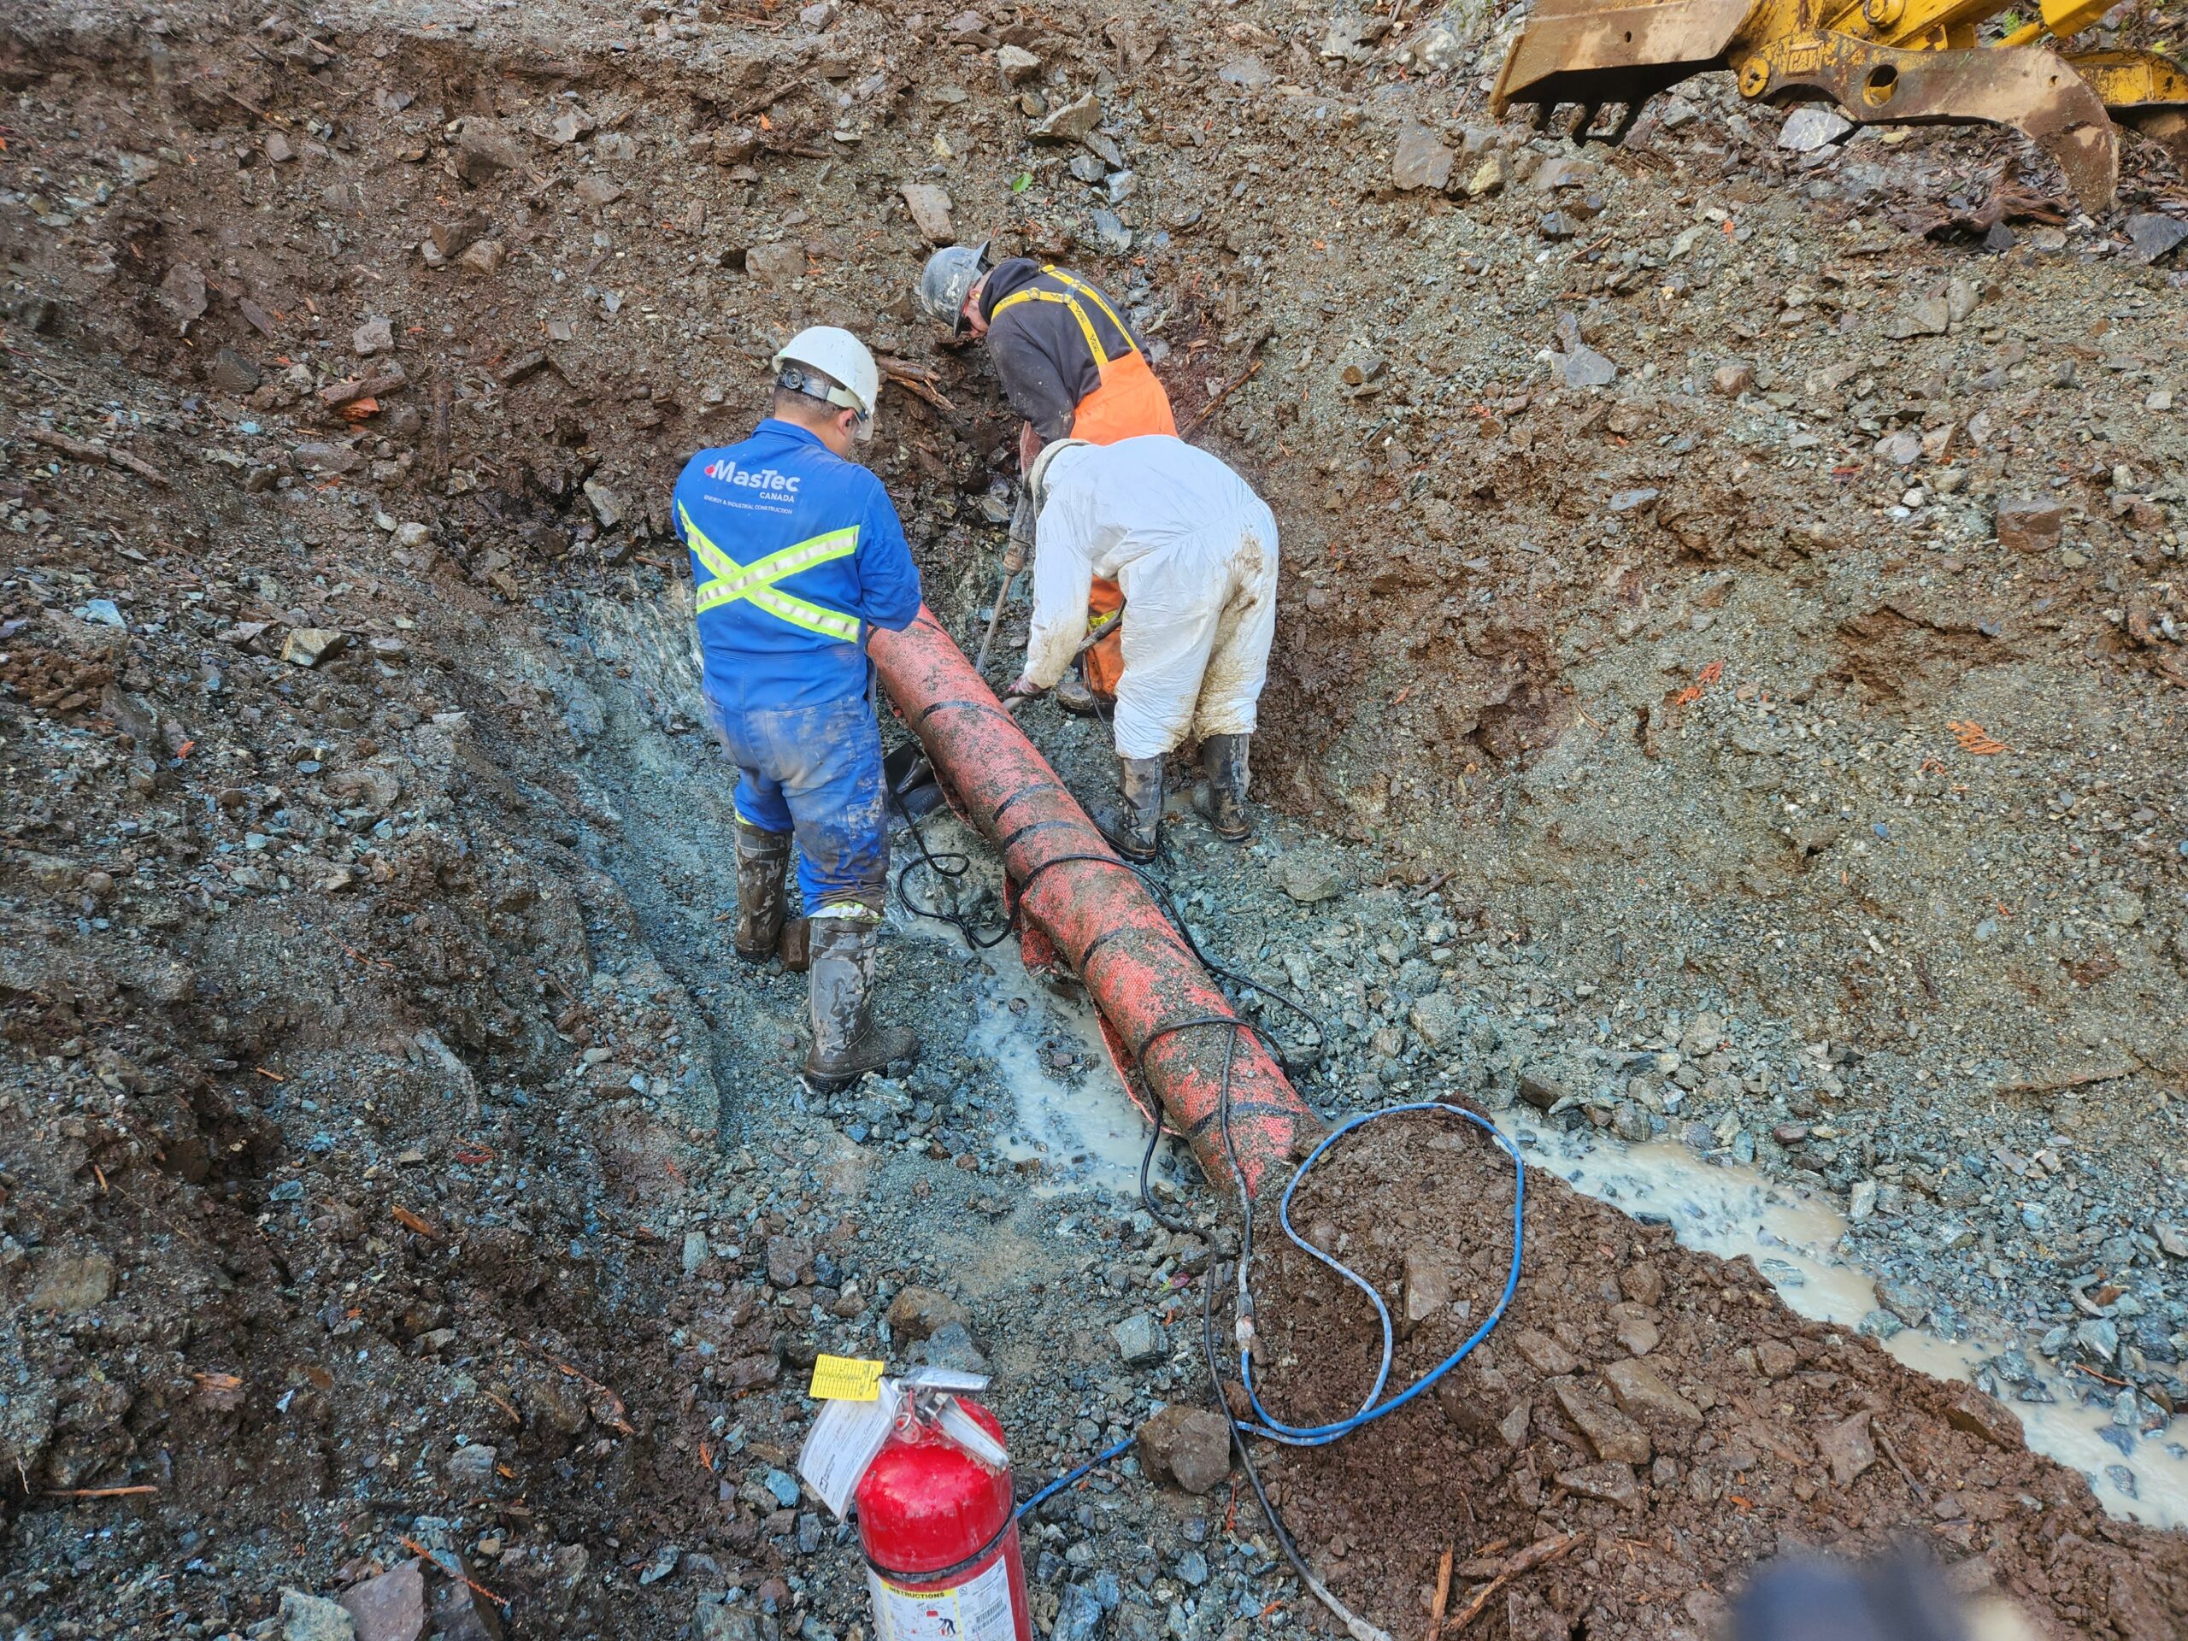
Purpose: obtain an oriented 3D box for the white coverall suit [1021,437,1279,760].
[{"bbox_3d":[0.150,-0.622,3.983,0.820,0.950,0.550,26,42,32],"label":"white coverall suit"}]

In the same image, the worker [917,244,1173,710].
[{"bbox_3d":[-0.100,-1.016,4.502,0.800,1.460,0.550,9,36,12],"label":"worker"}]

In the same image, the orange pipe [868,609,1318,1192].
[{"bbox_3d":[-0.204,-0.032,4.143,0.280,0.280,2.942,-14,37,-19],"label":"orange pipe"}]

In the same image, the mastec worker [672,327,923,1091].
[{"bbox_3d":[-0.650,-0.239,3.227,0.600,1.690,0.620,24,42,30],"label":"mastec worker"}]

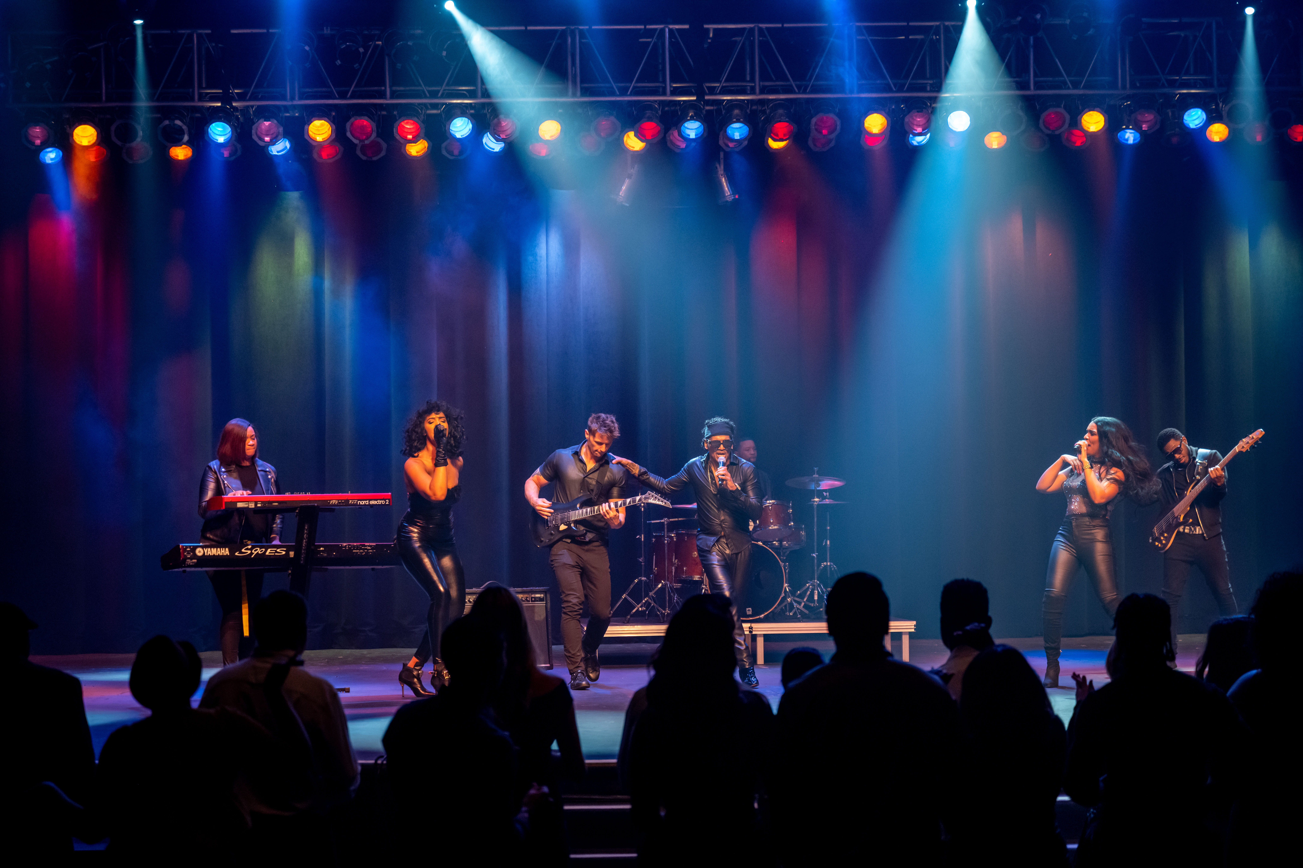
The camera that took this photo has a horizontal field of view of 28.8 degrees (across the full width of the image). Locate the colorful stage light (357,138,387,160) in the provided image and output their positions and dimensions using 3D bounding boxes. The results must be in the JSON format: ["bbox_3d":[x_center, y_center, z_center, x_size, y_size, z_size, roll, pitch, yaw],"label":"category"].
[{"bbox_3d":[-2.365,-2.490,21.478,0.250,0.290,0.250,0,-42,-3],"label":"colorful stage light"}]

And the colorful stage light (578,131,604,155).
[{"bbox_3d":[-0.450,-2.194,18.850,0.220,0.220,0.250,0,33,0],"label":"colorful stage light"}]

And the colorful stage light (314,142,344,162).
[{"bbox_3d":[-2.732,-2.473,21.478,0.250,0.290,0.250,0,-42,-4],"label":"colorful stage light"}]

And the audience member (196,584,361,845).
[{"bbox_3d":[-1.196,1.278,8.165,0.500,1.550,0.350,-1,-3,-2],"label":"audience member"}]

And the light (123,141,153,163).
[{"bbox_3d":[-3.815,-2.132,18.846,0.220,0.220,0.250,0,40,0],"label":"light"}]

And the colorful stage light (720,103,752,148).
[{"bbox_3d":[0.678,-2.457,20.222,0.240,0.320,0.240,0,-46,0],"label":"colorful stage light"}]

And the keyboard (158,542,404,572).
[{"bbox_3d":[-2.218,0.746,15.472,1.460,0.155,0.385,1,-3,-29],"label":"keyboard"}]

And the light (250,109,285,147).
[{"bbox_3d":[-3.204,-2.608,21.241,0.260,0.270,0.340,-1,34,-4],"label":"light"}]

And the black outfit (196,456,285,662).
[{"bbox_3d":[-2.618,0.824,16.150,0.500,1.340,0.420,0,-2,-20],"label":"black outfit"}]

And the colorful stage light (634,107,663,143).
[{"bbox_3d":[-0.020,-2.631,21.341,0.260,0.270,0.340,-1,34,-2],"label":"colorful stage light"}]

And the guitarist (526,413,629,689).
[{"bbox_3d":[-0.465,0.736,15.850,0.640,1.720,0.520,-1,0,-2],"label":"guitarist"}]

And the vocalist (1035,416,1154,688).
[{"bbox_3d":[2.730,0.727,15.600,0.660,1.680,0.560,-1,-1,34],"label":"vocalist"}]

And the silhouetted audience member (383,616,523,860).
[{"bbox_3d":[-0.634,1.436,8.171,0.520,1.700,0.330,-1,-2,14],"label":"silhouetted audience member"}]

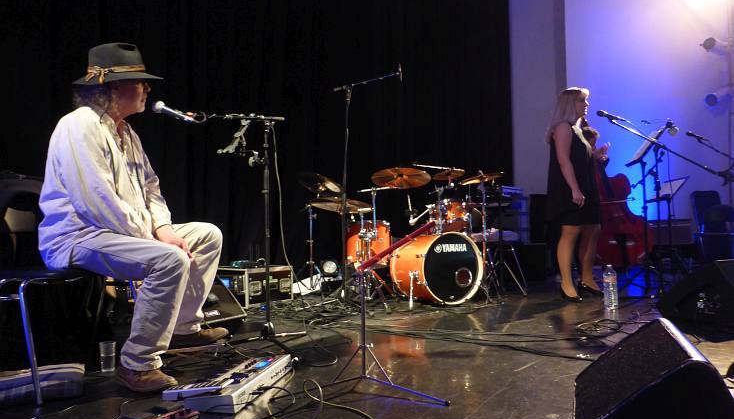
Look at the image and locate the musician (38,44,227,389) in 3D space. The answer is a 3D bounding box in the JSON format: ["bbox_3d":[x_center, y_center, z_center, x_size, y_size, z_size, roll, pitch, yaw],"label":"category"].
[{"bbox_3d":[-1.050,-0.022,2.175,0.720,1.370,0.700,-1,-3,0],"label":"musician"}]

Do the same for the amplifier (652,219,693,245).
[{"bbox_3d":[4.104,0.308,6.841,0.580,0.360,0.280,-1,-3,6],"label":"amplifier"}]

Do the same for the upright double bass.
[{"bbox_3d":[2.849,-0.081,6.011,0.660,1.800,0.420,-14,-11,26],"label":"upright double bass"}]

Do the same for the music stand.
[{"bbox_3d":[3.653,0.197,6.146,0.450,1.220,0.500,1,-3,-25],"label":"music stand"}]

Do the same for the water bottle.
[{"bbox_3d":[1.761,0.552,3.698,0.090,0.316,0.090,-1,-3,0],"label":"water bottle"}]

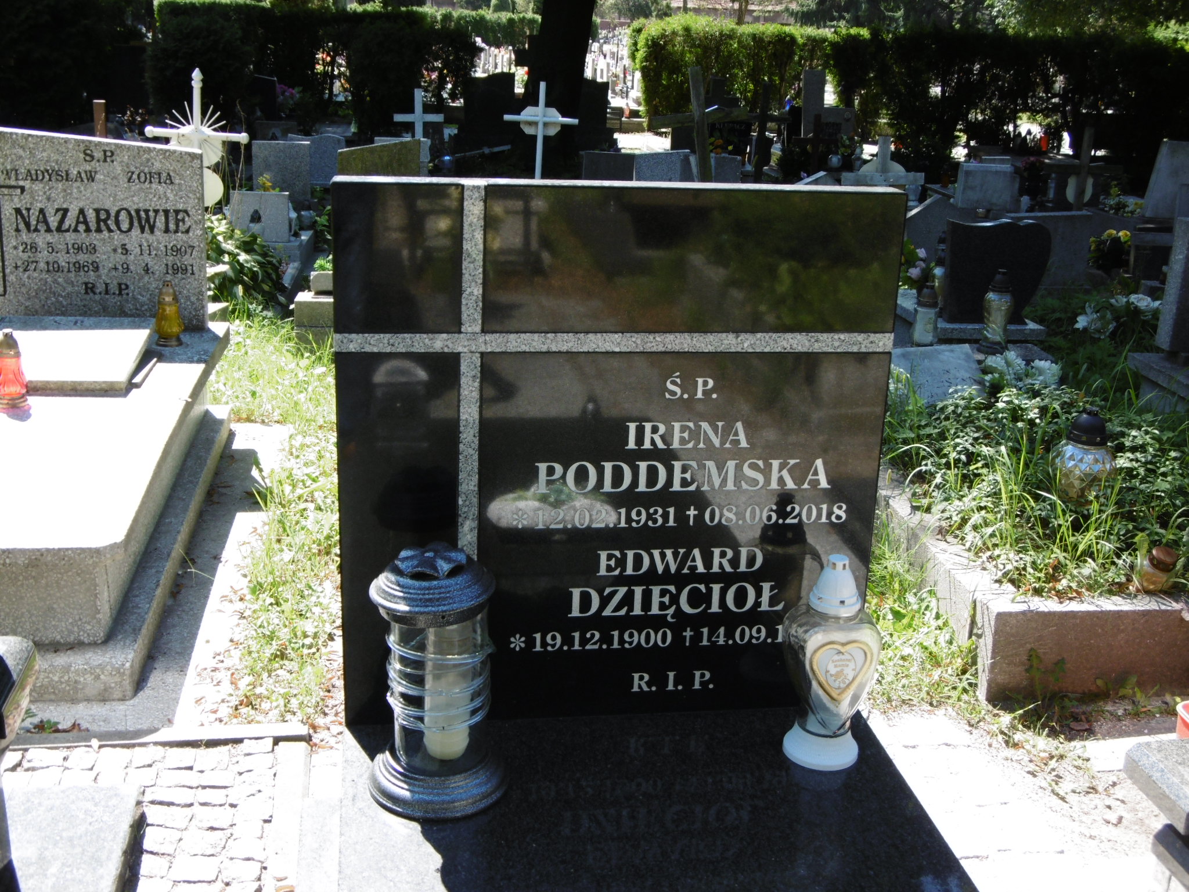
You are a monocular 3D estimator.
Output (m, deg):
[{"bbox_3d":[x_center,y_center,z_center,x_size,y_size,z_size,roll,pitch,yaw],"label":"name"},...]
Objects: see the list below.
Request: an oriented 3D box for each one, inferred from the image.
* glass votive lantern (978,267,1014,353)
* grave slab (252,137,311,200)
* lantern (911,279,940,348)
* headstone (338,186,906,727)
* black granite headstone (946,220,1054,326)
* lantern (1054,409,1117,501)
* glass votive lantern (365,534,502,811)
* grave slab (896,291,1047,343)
[{"bbox_3d":[1.376,-0.460,5.010,0.113,0.279,0.113,2,16,0],"label":"glass votive lantern"},{"bbox_3d":[-2.094,-1.843,9.915,0.387,0.392,0.090,-1,17,-8],"label":"grave slab"},{"bbox_3d":[1.157,-0.466,5.114,0.095,0.228,0.095,2,16,0],"label":"lantern"},{"bbox_3d":[0.027,0.019,2.147,0.785,0.791,0.072,-1,18,-8],"label":"headstone"},{"bbox_3d":[1.498,-0.647,5.504,0.386,0.378,0.060,0,17,-7],"label":"black granite headstone"},{"bbox_3d":[1.201,0.020,3.572,0.146,0.220,0.146,2,16,0],"label":"lantern"},{"bbox_3d":[-0.211,0.299,1.983,0.186,0.344,0.186,2,16,0],"label":"glass votive lantern"},{"bbox_3d":[1.419,-0.537,5.868,0.416,0.045,0.850,0,17,-7],"label":"grave slab"}]

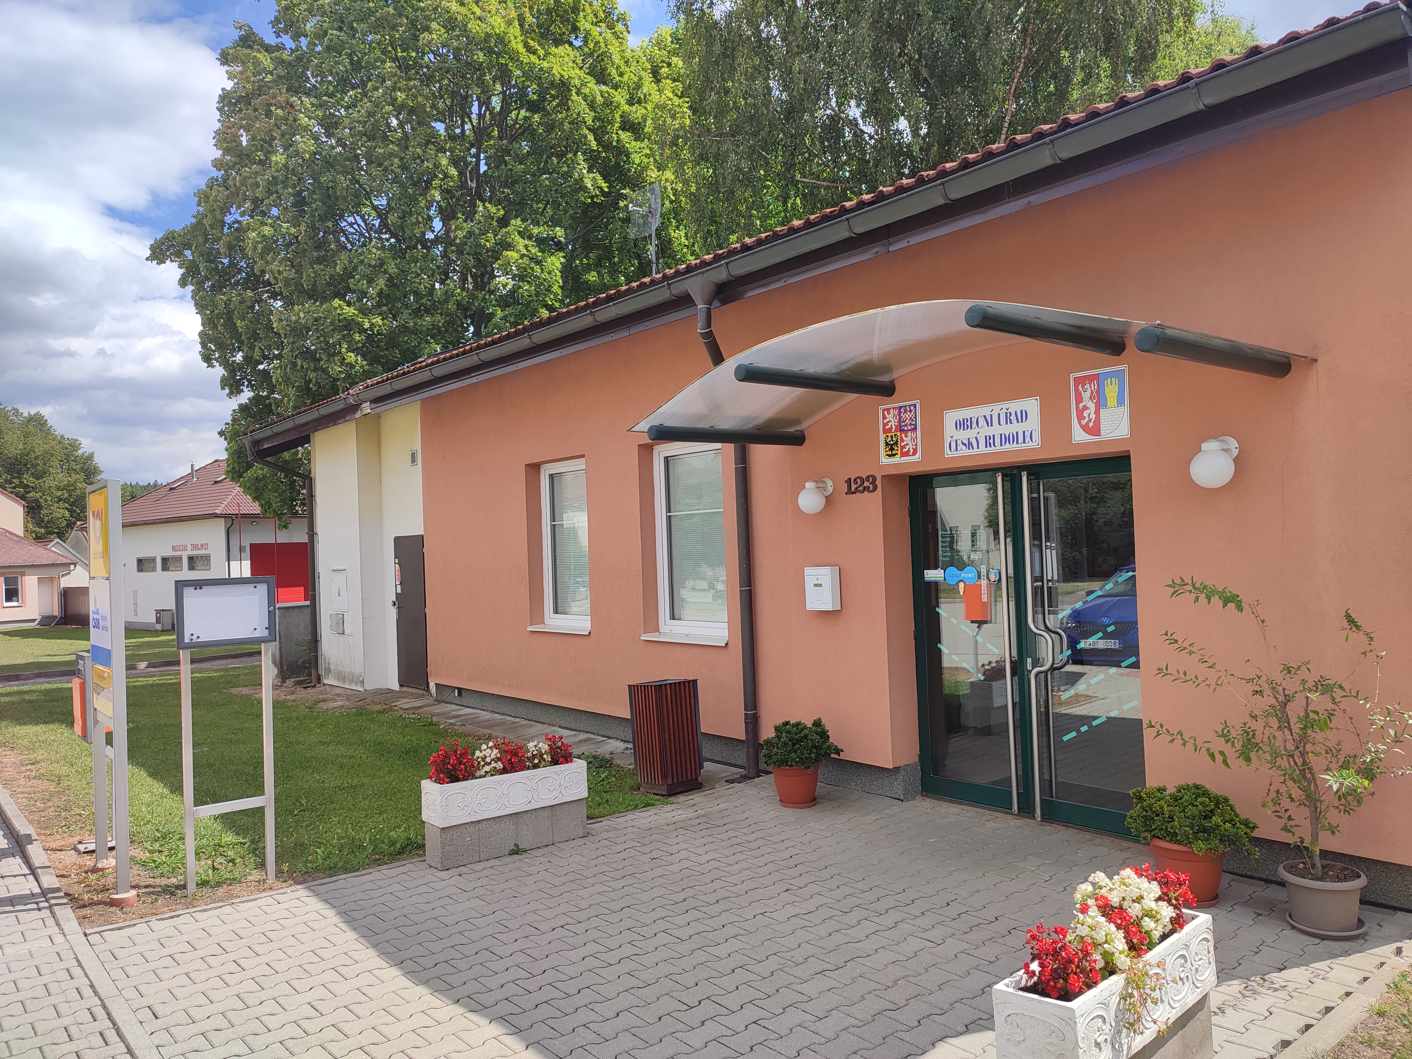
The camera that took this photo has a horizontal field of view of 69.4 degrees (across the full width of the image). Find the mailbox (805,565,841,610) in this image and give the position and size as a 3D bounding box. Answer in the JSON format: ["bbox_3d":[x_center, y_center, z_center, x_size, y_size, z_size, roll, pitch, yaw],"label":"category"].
[{"bbox_3d":[0.864,0.436,7.538,0.093,0.316,0.265,-1,-1,-39],"label":"mailbox"}]

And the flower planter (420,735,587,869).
[{"bbox_3d":[-1.216,1.626,6.275,1.000,0.680,0.246,-1,-1,-39],"label":"flower planter"}]

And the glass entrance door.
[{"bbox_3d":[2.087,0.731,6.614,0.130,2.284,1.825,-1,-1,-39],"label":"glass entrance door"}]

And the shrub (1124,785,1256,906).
[{"bbox_3d":[2.378,1.536,5.029,0.606,0.550,0.633,-1,-1,-39],"label":"shrub"}]

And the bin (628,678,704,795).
[{"bbox_3d":[-0.300,1.565,7.822,0.383,0.806,0.388,-1,-1,-39],"label":"bin"}]

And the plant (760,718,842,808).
[{"bbox_3d":[0.655,1.622,7.123,0.513,0.584,0.541,-2,-1,0],"label":"plant"}]

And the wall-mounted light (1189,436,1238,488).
[{"bbox_3d":[2.623,-0.344,5.233,0.285,0.270,0.205,-1,-1,-39],"label":"wall-mounted light"}]

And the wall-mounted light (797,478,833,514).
[{"bbox_3d":[0.799,-0.246,7.476,0.273,0.273,0.204,-1,-1,-39],"label":"wall-mounted light"}]

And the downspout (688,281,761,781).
[{"bbox_3d":[0.168,0.011,8.037,0.460,3.910,0.270,-1,-1,-39],"label":"downspout"}]

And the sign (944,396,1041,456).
[{"bbox_3d":[1.794,-0.637,6.444,0.015,0.296,0.706,-1,-1,-39],"label":"sign"}]

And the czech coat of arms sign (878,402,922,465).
[{"bbox_3d":[1.331,-0.664,7.020,0.020,0.404,0.356,-1,-1,-39],"label":"czech coat of arms sign"}]

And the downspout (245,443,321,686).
[{"bbox_3d":[-6.843,0.417,16.332,0.249,3.918,3.083,-1,-1,-39],"label":"downspout"}]

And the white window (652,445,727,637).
[{"bbox_3d":[-0.061,0.065,9.091,0.099,1.740,1.173,-1,-1,-39],"label":"white window"}]

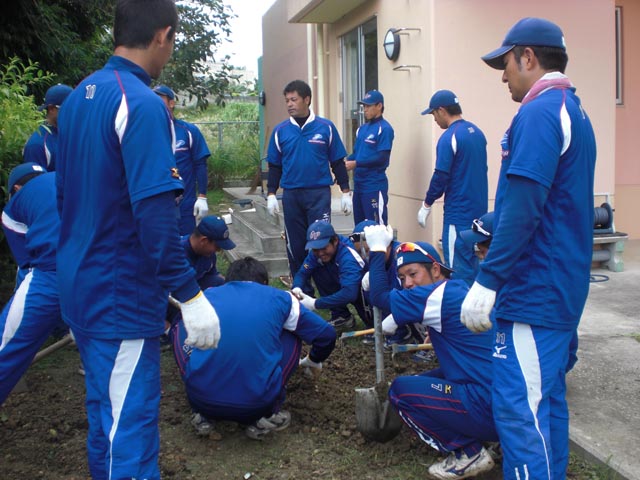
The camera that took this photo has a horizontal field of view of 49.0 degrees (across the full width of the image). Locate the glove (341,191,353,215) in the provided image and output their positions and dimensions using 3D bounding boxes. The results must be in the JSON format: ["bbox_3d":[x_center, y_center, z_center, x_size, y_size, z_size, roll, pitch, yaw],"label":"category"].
[{"bbox_3d":[0.200,-0.273,5.250,0.090,0.190,0.090,3,9,24],"label":"glove"}]

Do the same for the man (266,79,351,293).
[{"bbox_3d":[-0.092,-0.397,5.648,0.620,1.740,0.360,1,8,17],"label":"man"}]

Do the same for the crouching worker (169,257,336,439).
[{"bbox_3d":[-0.302,0.464,3.191,0.700,0.770,0.720,-1,8,2],"label":"crouching worker"}]

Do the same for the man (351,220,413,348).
[{"bbox_3d":[0.434,0.286,4.330,0.530,0.800,0.580,3,9,30],"label":"man"}]

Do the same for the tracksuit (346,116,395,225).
[{"bbox_3d":[0.430,-0.349,6.050,0.460,1.400,0.350,7,12,43],"label":"tracksuit"}]

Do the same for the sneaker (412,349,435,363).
[{"bbox_3d":[0.667,0.689,4.301,0.280,0.100,0.105,-9,11,-40],"label":"sneaker"}]

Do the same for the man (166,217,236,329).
[{"bbox_3d":[-0.817,0.270,4.576,0.620,0.820,0.520,3,9,30],"label":"man"}]

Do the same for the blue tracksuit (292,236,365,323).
[{"bbox_3d":[0.073,0.282,4.900,0.500,0.610,0.560,4,10,30],"label":"blue tracksuit"}]

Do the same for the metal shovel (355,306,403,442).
[{"bbox_3d":[0.258,0.445,3.099,0.230,0.960,0.130,-2,9,-9],"label":"metal shovel"}]

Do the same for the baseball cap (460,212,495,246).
[{"bbox_3d":[0.937,-0.052,4.050,0.265,0.150,0.175,-28,20,-25],"label":"baseball cap"}]

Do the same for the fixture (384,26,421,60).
[{"bbox_3d":[0.649,-1.735,6.250,0.100,0.290,0.290,-3,9,-13],"label":"fixture"}]

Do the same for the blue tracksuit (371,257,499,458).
[{"bbox_3d":[0.525,0.432,2.806,0.670,0.780,0.550,2,8,21],"label":"blue tracksuit"}]

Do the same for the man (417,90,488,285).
[{"bbox_3d":[0.907,-0.178,4.773,0.380,1.680,0.480,5,10,36],"label":"man"}]

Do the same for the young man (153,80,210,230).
[{"bbox_3d":[-1.017,-0.215,4.913,0.560,1.720,0.340,1,8,17],"label":"young man"}]

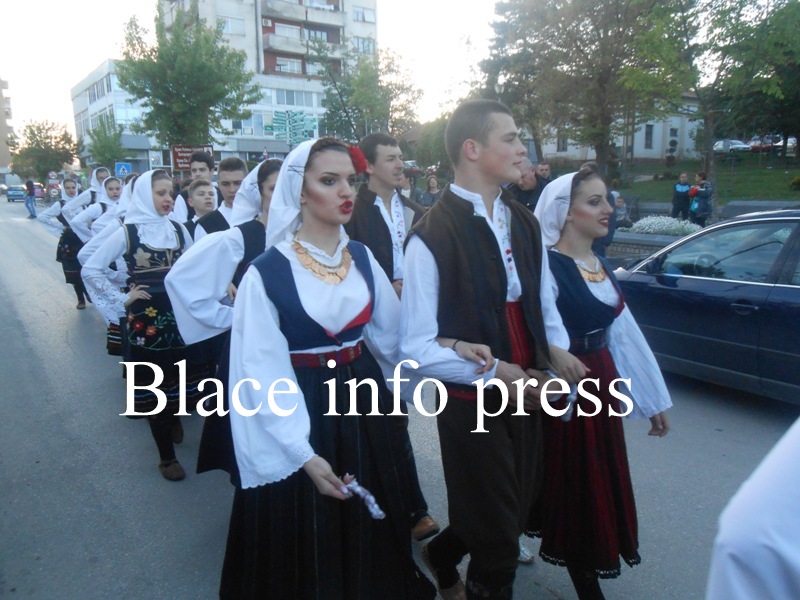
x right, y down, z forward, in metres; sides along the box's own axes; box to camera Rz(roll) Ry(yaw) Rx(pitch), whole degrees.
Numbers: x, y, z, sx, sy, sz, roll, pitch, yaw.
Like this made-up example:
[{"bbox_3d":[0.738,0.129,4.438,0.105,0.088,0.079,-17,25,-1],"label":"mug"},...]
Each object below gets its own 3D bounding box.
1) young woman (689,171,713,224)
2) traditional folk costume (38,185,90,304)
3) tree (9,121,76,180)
[{"bbox_3d":[6.852,-2.062,13.657,0.500,1.680,0.500,4,12,18],"label":"young woman"},{"bbox_3d":[-4.273,-0.715,7.654,0.660,1.620,0.450,-6,13,-29],"label":"traditional folk costume"},{"bbox_3d":[-32.970,-12.836,55.573,5.800,7.249,5.800,-8,13,-34],"label":"tree"}]

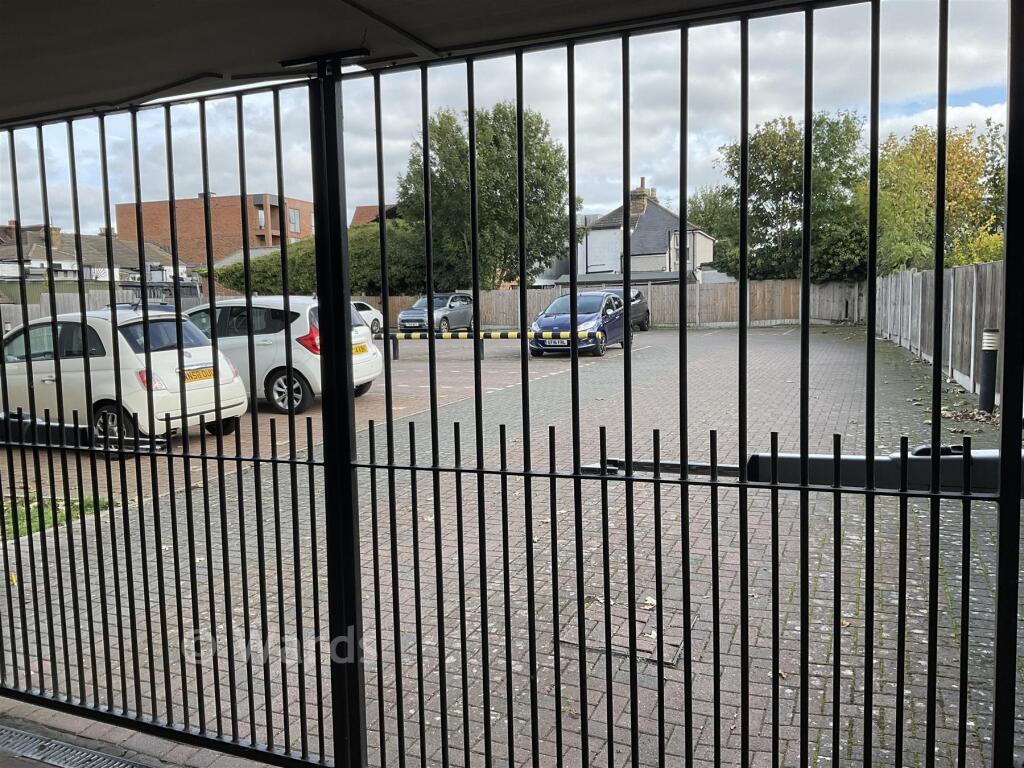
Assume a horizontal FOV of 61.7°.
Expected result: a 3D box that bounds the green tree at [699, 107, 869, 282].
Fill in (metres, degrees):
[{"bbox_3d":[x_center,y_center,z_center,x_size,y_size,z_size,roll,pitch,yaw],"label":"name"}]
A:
[{"bbox_3d":[11.506,-7.187,37.045,7.300,9.005,6.500,1,6,21],"label":"green tree"}]

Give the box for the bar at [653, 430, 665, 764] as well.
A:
[{"bbox_3d":[0.395,0.683,2.313,0.017,1.120,0.017,1,5,22],"label":"bar"}]

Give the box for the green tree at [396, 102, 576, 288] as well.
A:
[{"bbox_3d":[-1.232,-8.275,42.061,8.800,10.873,8.200,1,6,21],"label":"green tree"}]

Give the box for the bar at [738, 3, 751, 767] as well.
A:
[{"bbox_3d":[0.592,0.176,2.183,0.020,2.143,0.020,1,5,22],"label":"bar"}]

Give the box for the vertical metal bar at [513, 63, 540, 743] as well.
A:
[{"bbox_3d":[0.044,0.167,2.408,0.020,2.149,0.020,1,5,22],"label":"vertical metal bar"}]

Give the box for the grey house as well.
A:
[{"bbox_3d":[8.650,-8.504,53.549,8.000,8.612,8.500,1,6,21],"label":"grey house"}]

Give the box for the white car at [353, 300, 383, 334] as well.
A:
[{"bbox_3d":[-6.923,-2.648,34.169,1.820,1.430,4.600,1,6,21],"label":"white car"}]

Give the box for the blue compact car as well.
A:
[{"bbox_3d":[1.692,-1.498,20.930,1.750,1.480,3.950,1,6,21],"label":"blue compact car"}]

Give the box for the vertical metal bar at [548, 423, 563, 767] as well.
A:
[{"bbox_3d":[0.120,0.676,2.426,0.017,1.127,0.017,1,5,22],"label":"vertical metal bar"}]

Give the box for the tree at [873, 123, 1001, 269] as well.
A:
[{"bbox_3d":[13.867,-5.130,28.047,4.900,6.713,4.800,1,6,21],"label":"tree"}]

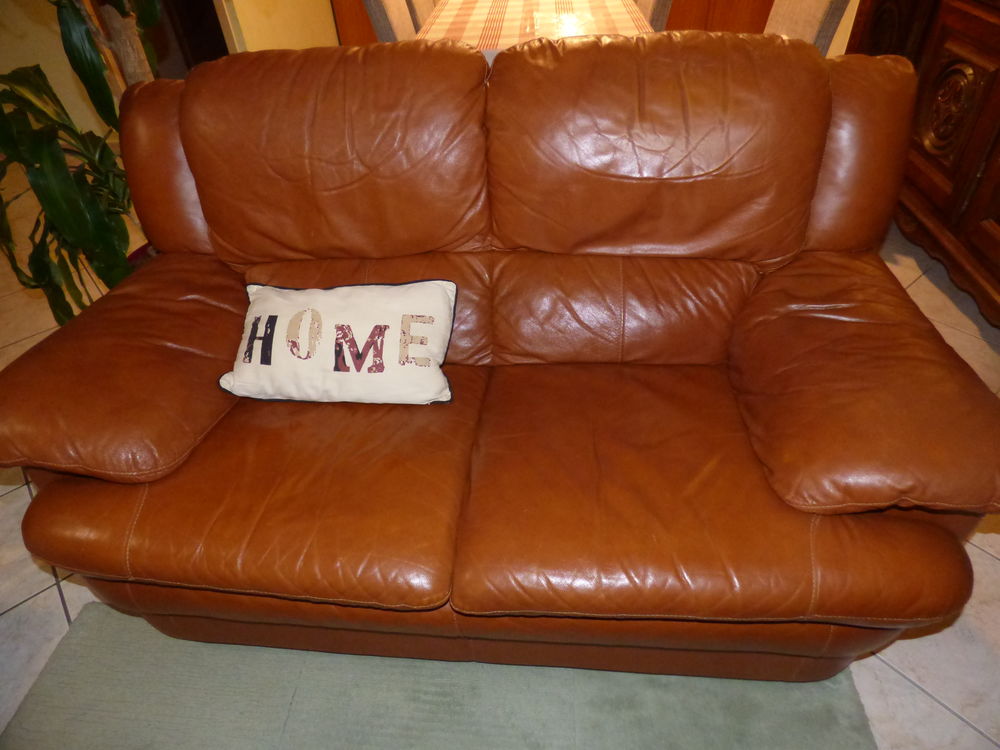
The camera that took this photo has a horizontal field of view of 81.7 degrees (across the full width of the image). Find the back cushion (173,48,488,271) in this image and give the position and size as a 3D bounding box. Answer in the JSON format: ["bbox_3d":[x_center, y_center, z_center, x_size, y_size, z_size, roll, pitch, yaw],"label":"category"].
[{"bbox_3d":[-0.318,-0.438,1.180,0.592,0.408,0.214,2,24,5],"label":"back cushion"}]

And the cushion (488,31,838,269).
[{"bbox_3d":[0.284,-0.428,1.130,0.602,0.408,0.214,2,24,5],"label":"cushion"}]

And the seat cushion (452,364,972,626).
[{"bbox_3d":[0.343,0.180,1.087,0.785,0.163,0.541,2,41,5],"label":"seat cushion"}]

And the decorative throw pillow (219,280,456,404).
[{"bbox_3d":[-0.331,-0.072,1.196,0.469,0.122,0.255,1,84,4],"label":"decorative throw pillow"}]

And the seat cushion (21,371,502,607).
[{"bbox_3d":[-0.435,0.161,1.151,0.785,0.163,0.541,2,41,5],"label":"seat cushion"}]

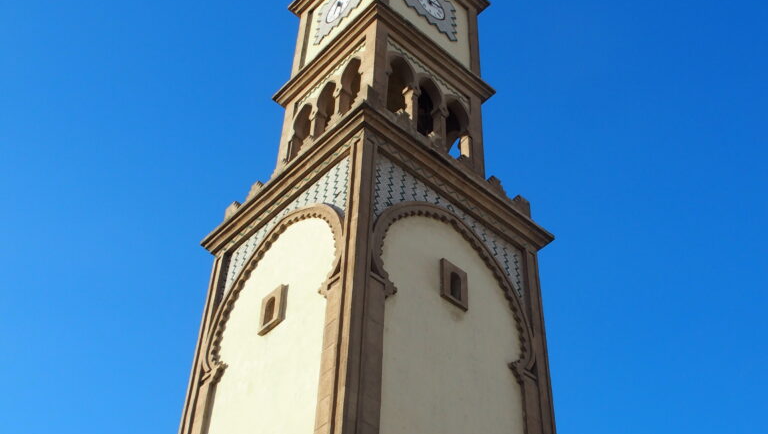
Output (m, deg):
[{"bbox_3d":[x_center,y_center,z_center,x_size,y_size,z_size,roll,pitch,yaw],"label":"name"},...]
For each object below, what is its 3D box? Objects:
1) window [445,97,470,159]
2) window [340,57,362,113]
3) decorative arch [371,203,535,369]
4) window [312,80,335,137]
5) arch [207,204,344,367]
[{"bbox_3d":[1.554,-1.822,22.530,0.743,2.160,0.300,34,-53,-27],"label":"window"},{"bbox_3d":[-0.649,-2.657,21.941,0.300,2.070,0.720,34,-53,-27],"label":"window"},{"bbox_3d":[1.229,0.980,18.076,3.960,2.745,0.300,34,-53,-27],"label":"decorative arch"},{"bbox_3d":[-1.205,-2.195,22.355,0.300,2.070,0.720,34,-53,-27],"label":"window"},{"bbox_3d":[-1.881,1.055,18.291,0.300,2.745,3.960,34,-53,-27],"label":"arch"}]

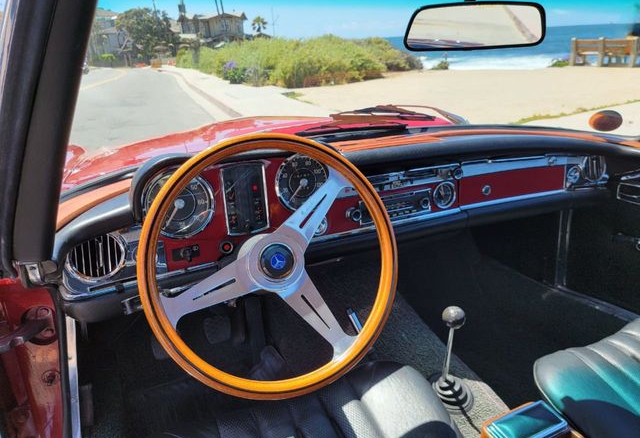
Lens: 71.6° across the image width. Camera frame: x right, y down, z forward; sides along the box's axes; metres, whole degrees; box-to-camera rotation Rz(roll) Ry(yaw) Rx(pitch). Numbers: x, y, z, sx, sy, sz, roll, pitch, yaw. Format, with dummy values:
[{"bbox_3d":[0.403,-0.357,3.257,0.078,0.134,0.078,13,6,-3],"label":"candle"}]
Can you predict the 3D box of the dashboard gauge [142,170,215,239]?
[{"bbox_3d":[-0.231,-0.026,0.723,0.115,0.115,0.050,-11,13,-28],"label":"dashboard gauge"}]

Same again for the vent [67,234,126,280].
[{"bbox_3d":[-0.326,0.055,0.650,0.081,0.074,0.030,-9,9,-28],"label":"vent"}]

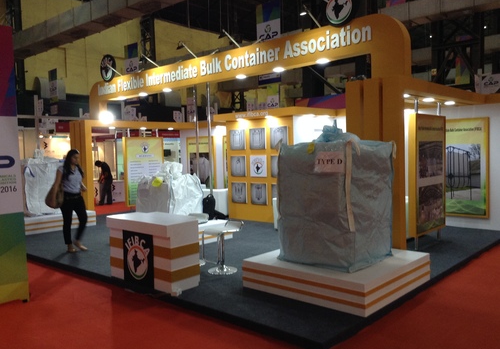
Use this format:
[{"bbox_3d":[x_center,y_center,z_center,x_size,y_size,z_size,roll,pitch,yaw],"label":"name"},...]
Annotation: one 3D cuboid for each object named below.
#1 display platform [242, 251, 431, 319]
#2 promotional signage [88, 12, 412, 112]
[{"bbox_3d":[0.985,1.091,5.380,1.540,0.309,1.458,1,4,43],"label":"display platform"},{"bbox_3d":[-0.888,-1.759,8.752,7.928,0.781,0.205,1,4,43],"label":"promotional signage"}]

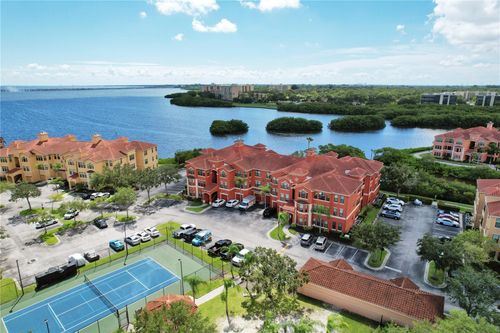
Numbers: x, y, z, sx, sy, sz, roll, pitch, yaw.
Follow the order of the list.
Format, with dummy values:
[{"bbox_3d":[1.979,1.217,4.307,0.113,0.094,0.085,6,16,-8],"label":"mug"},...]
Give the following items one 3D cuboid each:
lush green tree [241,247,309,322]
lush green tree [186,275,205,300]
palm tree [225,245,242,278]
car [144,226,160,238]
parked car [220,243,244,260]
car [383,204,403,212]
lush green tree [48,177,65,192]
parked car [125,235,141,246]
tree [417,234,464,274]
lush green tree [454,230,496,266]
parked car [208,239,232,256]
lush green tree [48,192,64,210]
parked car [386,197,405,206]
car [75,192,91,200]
[{"bbox_3d":[3.760,17.467,48.909,10.300,8.200,10.300,0,15,0],"label":"lush green tree"},{"bbox_3d":[-8.452,19.394,47.215,3.200,5.300,3.200,0,15,0],"label":"lush green tree"},{"bbox_3d":[-2.850,16.904,53.920,2.900,6.700,2.900,0,15,0],"label":"palm tree"},{"bbox_3d":[-23.275,14.956,72.093,1.820,1.450,4.550,-13,20,-41],"label":"car"},{"bbox_3d":[-3.694,17.384,62.679,1.900,1.750,5.000,14,20,42],"label":"parked car"},{"bbox_3d":[39.867,11.606,85.201,4.600,1.500,1.850,8,17,29],"label":"car"},{"bbox_3d":[-61.509,6.109,97.414,4.700,5.100,4.700,0,15,0],"label":"lush green tree"},{"bbox_3d":[-25.919,16.263,67.481,4.600,1.450,1.820,14,20,42],"label":"parked car"},{"bbox_3d":[34.391,16.425,55.300,7.600,7.400,7.600,0,15,0],"label":"tree"},{"bbox_3d":[41.363,15.972,56.301,7.600,7.700,7.400,0,15,0],"label":"lush green tree"},{"bbox_3d":[-6.073,16.920,63.309,1.950,1.850,5.500,13,20,40],"label":"parked car"},{"bbox_3d":[-55.378,9.936,86.191,4.500,5.400,4.200,0,15,0],"label":"lush green tree"},{"bbox_3d":[43.593,10.559,91.254,4.700,1.600,1.880,9,17,31],"label":"parked car"},{"bbox_3d":[-49.381,8.814,95.133,1.850,1.500,4.600,5,15,16],"label":"car"}]

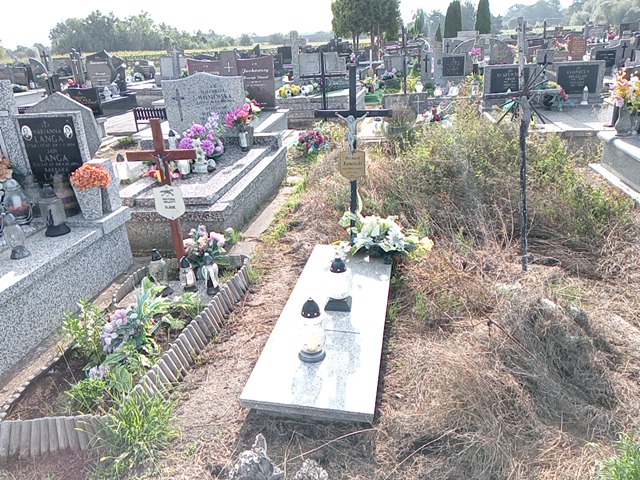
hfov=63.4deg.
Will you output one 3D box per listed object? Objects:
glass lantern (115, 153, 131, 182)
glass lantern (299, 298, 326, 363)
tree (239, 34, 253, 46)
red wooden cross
[{"bbox_3d":[-1.950,-0.711,5.071,0.135,0.284,0.135,2,22,10],"label":"glass lantern"},{"bbox_3d":[-0.042,0.409,2.405,0.130,0.299,0.130,2,22,10],"label":"glass lantern"},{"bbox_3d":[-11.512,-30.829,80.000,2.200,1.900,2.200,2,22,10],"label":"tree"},{"bbox_3d":[-1.032,-0.281,3.538,0.490,1.090,0.070,0,21,10],"label":"red wooden cross"}]

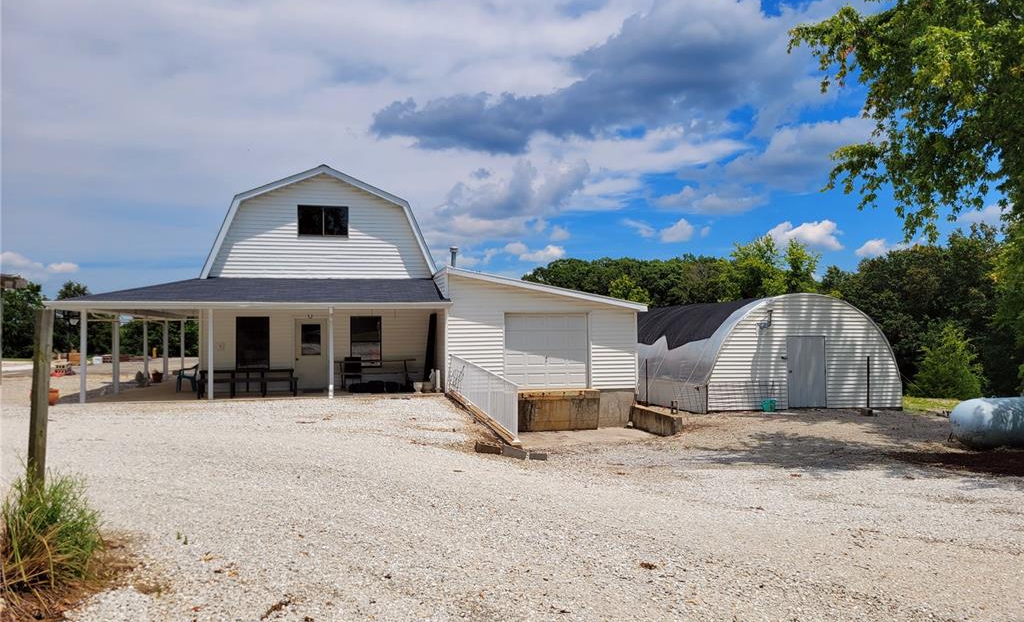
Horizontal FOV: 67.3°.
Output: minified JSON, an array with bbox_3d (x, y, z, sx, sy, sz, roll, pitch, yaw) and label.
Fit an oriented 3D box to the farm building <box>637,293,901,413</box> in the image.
[{"bbox_3d":[6.770,1.427,28.787,6.323,3.335,13.939,0,-2,-14],"label":"farm building"}]

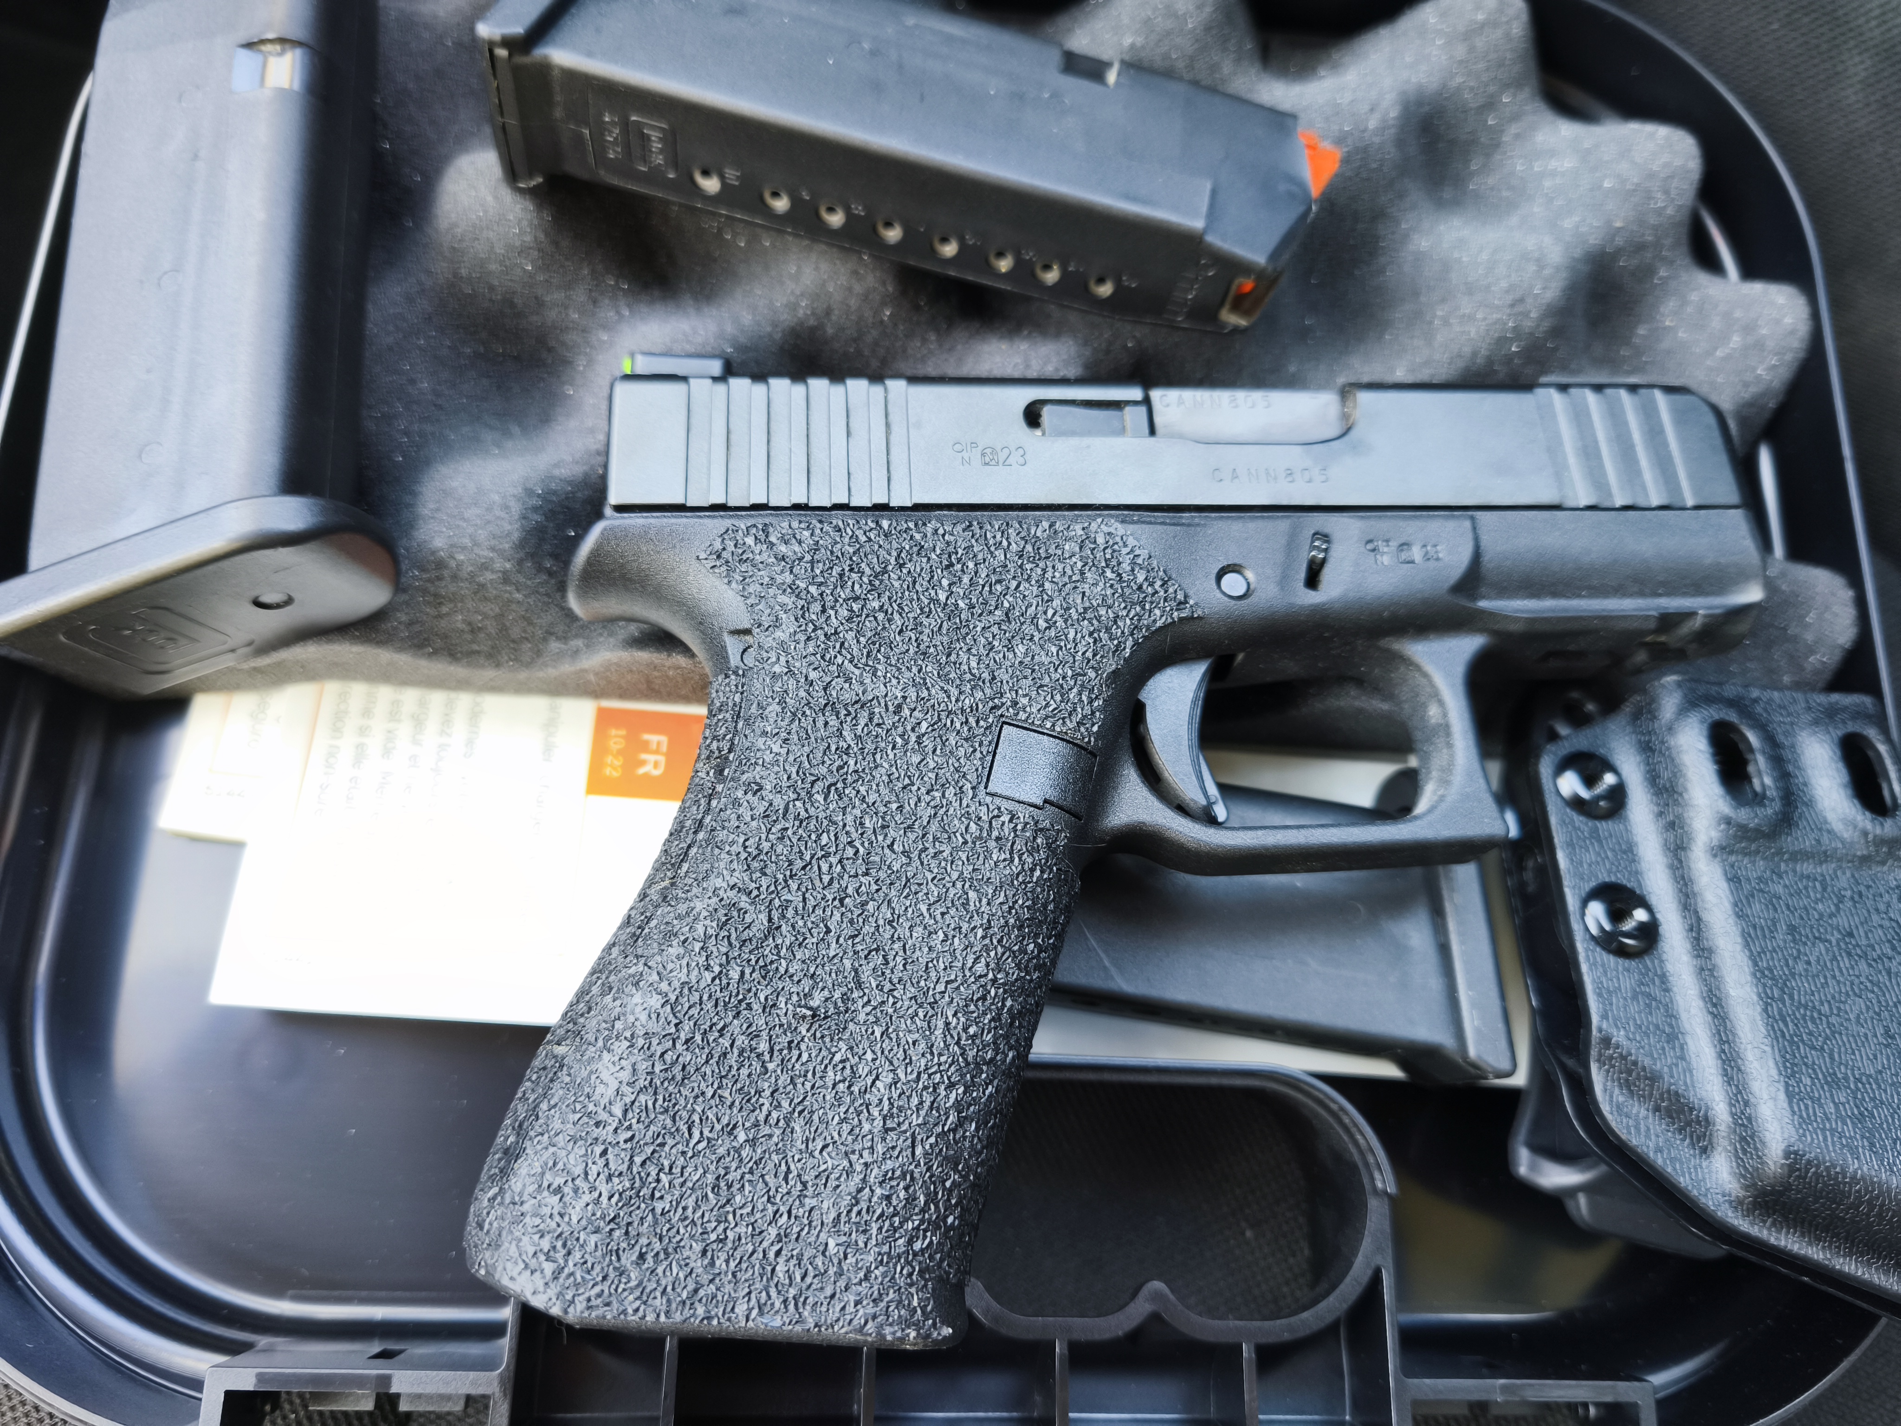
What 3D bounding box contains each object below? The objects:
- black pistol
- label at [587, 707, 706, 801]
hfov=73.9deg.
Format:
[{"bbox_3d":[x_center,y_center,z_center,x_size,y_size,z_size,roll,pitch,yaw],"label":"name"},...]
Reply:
[{"bbox_3d":[0.029,0.010,0.166,0.166,0.028,0.124,-1,69,-5],"label":"black pistol"},{"bbox_3d":[-0.049,0.007,0.208,0.021,0.001,0.016,5,69,-3],"label":"label"}]

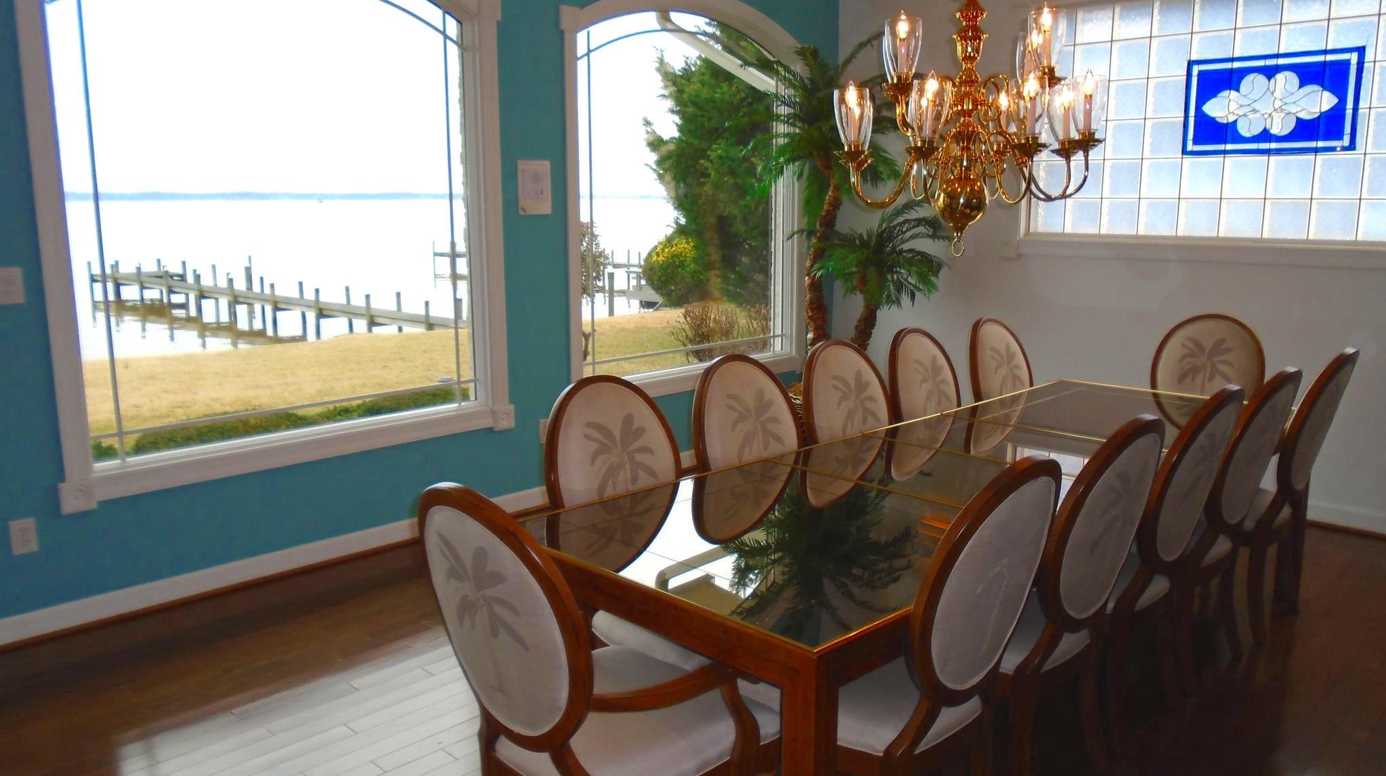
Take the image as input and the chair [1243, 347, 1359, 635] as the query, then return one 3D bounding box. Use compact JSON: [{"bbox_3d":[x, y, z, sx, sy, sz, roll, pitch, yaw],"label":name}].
[{"bbox_3d":[2.040,0.345,3.901,0.660,1.050,0.510,10,14,43],"label":"chair"}]

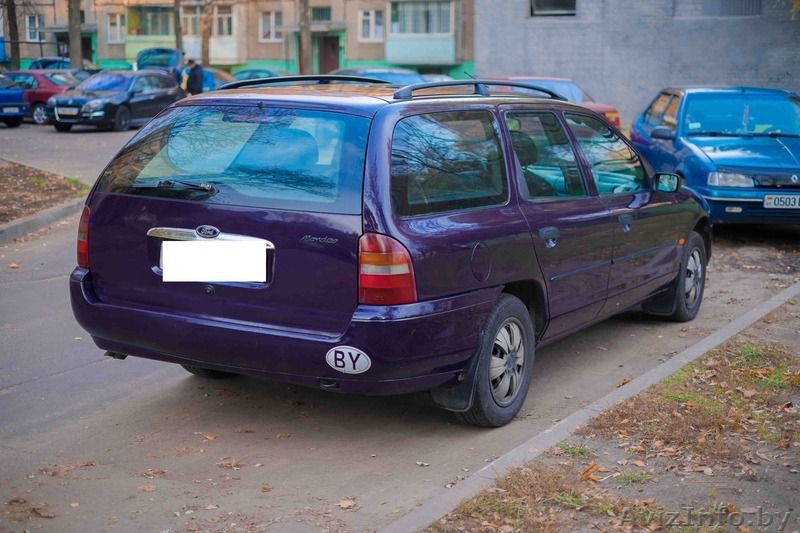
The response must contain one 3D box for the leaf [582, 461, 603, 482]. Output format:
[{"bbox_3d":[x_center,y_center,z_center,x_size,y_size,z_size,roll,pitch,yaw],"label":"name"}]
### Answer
[{"bbox_3d":[0.706,0.754,4.329,0.082,0.050,0.085,1,9,0],"label":"leaf"}]

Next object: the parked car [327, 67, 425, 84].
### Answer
[{"bbox_3d":[-0.550,-3.397,24.600,1.740,1.480,4.300,-3,10,-20],"label":"parked car"}]

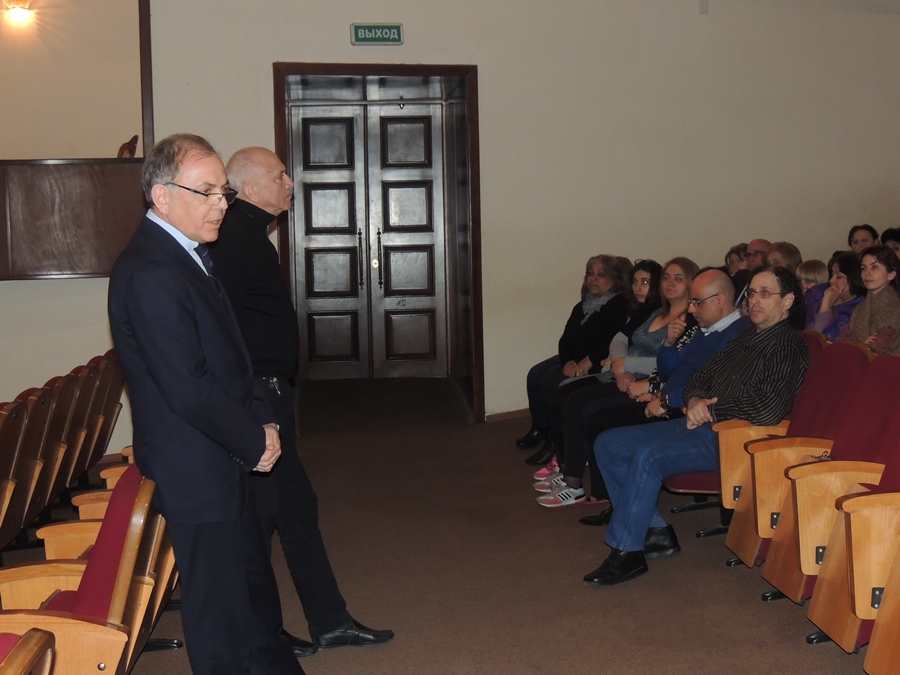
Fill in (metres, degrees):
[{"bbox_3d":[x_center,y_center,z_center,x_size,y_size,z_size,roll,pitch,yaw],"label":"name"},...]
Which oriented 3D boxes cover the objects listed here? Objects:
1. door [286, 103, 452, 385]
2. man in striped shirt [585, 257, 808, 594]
[{"bbox_3d":[-0.663,-0.794,11.700,1.240,2.240,0.080,-1,5,-4],"label":"door"},{"bbox_3d":[1.010,0.343,5.820,0.930,1.230,0.580,-3,6,-24],"label":"man in striped shirt"}]

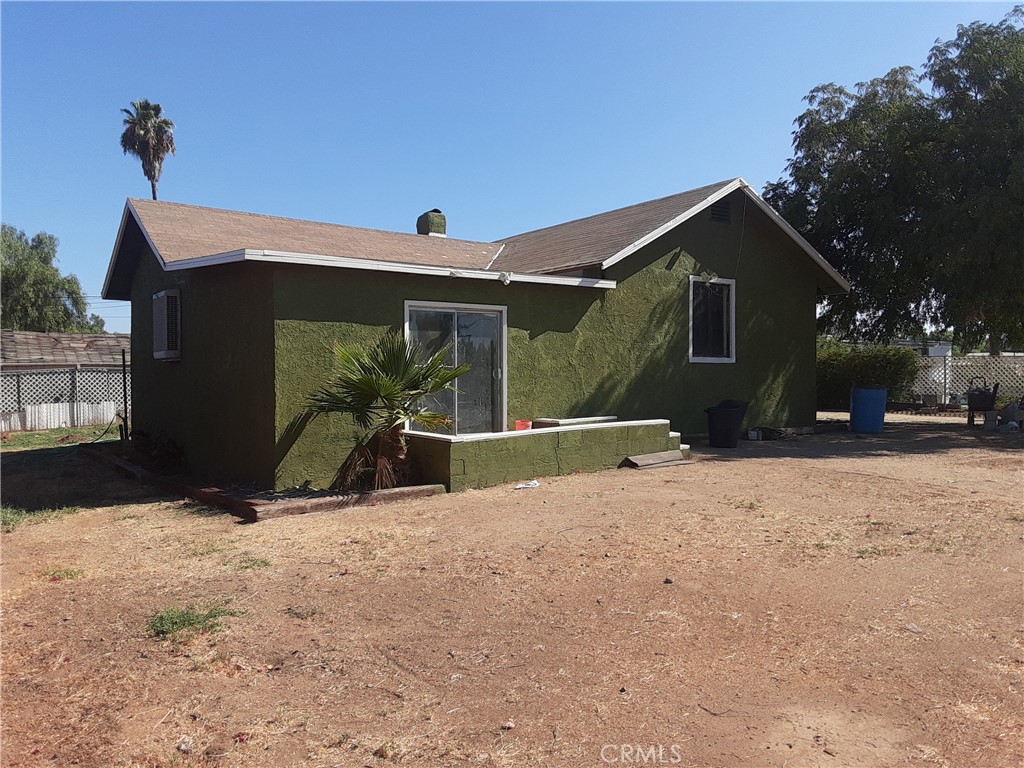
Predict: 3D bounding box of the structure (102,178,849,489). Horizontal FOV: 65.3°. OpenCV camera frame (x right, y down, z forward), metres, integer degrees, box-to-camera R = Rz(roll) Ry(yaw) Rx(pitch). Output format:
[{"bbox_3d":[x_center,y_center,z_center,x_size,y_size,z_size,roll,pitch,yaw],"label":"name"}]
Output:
[{"bbox_3d":[-1.027,-1.271,17.379,12.582,5.119,10.588,-1,1,-35],"label":"structure"}]

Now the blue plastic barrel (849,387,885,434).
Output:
[{"bbox_3d":[7.192,0.520,16.100,0.700,0.900,0.700,-1,1,-35],"label":"blue plastic barrel"}]

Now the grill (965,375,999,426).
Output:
[{"bbox_3d":[9.956,0.370,16.900,0.650,1.030,0.520,0,1,27],"label":"grill"}]

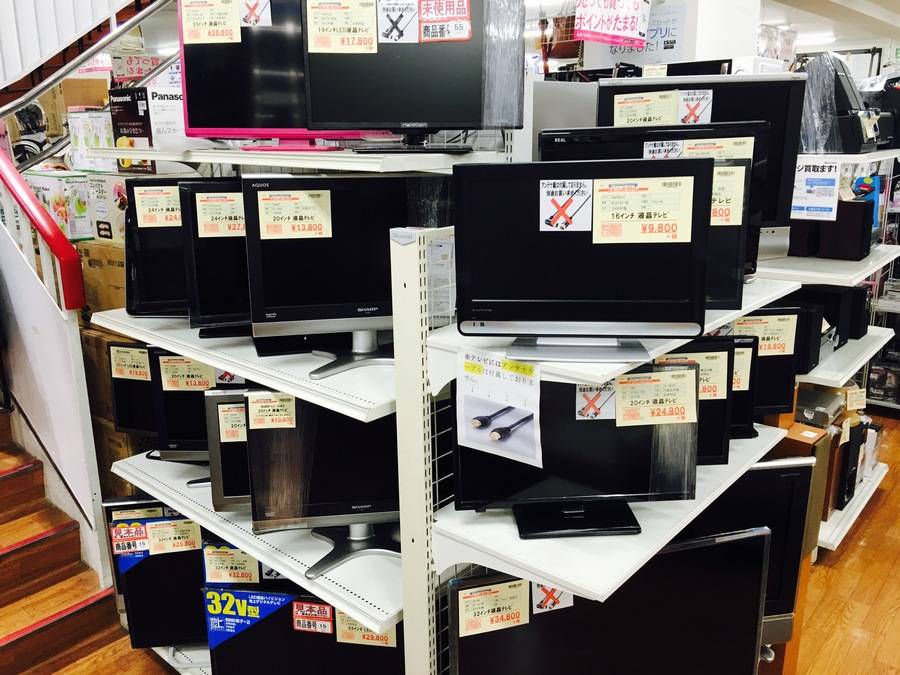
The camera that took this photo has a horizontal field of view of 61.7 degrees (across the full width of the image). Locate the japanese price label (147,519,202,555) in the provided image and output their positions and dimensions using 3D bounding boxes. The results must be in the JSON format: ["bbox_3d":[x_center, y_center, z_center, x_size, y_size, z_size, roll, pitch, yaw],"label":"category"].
[{"bbox_3d":[-0.812,0.590,2.225,0.148,0.102,0.008,-3,16,-9],"label":"japanese price label"}]

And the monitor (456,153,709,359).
[{"bbox_3d":[0.206,-0.134,1.240,0.390,0.309,0.170,-1,16,0],"label":"monitor"}]

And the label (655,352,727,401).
[{"bbox_3d":[0.491,0.081,1.535,0.148,0.102,0.008,-2,16,-4],"label":"label"}]

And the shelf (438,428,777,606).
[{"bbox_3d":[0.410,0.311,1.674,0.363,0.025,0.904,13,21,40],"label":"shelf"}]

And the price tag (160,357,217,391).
[{"bbox_3d":[-0.730,0.101,2.110,0.153,0.100,0.005,-1,16,1],"label":"price tag"}]

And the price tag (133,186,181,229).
[{"bbox_3d":[-0.716,-0.329,1.900,0.153,0.100,0.005,-2,16,-3],"label":"price tag"}]

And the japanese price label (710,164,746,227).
[{"bbox_3d":[0.422,-0.238,1.280,0.153,0.100,0.005,-2,16,-5],"label":"japanese price label"}]

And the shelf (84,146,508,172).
[{"bbox_3d":[-0.439,-0.436,1.820,1.180,0.035,0.350,13,21,40],"label":"shelf"}]

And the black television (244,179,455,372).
[{"bbox_3d":[-0.184,-0.142,1.660,0.493,0.415,0.210,-3,16,-9],"label":"black television"}]

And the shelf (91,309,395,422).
[{"bbox_3d":[-0.451,0.004,2.005,1.209,0.034,0.445,13,21,40],"label":"shelf"}]

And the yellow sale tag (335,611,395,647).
[{"bbox_3d":[-0.216,0.749,1.950,0.153,0.100,0.005,1,16,7],"label":"yellow sale tag"}]

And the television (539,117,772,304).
[{"bbox_3d":[0.437,-0.275,1.650,0.485,0.360,0.180,0,16,2],"label":"television"}]

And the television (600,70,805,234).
[{"bbox_3d":[0.603,-0.405,1.870,0.490,0.430,0.190,1,16,6],"label":"television"}]

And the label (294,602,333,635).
[{"bbox_3d":[-0.342,0.700,1.885,0.100,0.080,0.008,1,16,7],"label":"label"}]

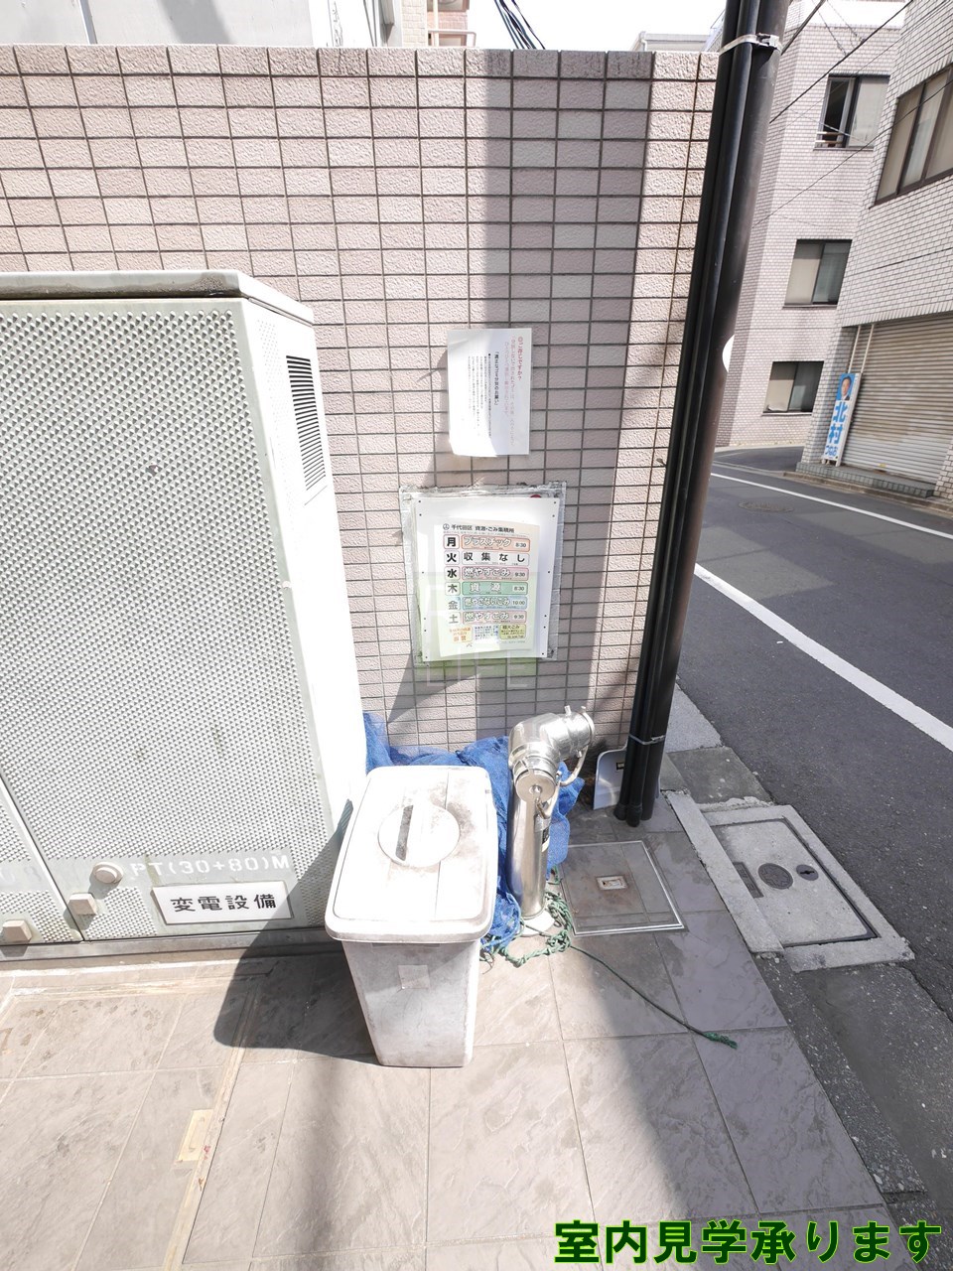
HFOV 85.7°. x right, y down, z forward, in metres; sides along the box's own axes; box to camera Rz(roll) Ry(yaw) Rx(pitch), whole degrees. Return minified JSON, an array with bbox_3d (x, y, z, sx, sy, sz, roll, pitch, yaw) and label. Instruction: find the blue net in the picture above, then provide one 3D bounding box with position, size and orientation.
[{"bbox_3d":[0.011,0.555,1.536,0.760,0.390,0.530,-2,25,-3],"label":"blue net"}]

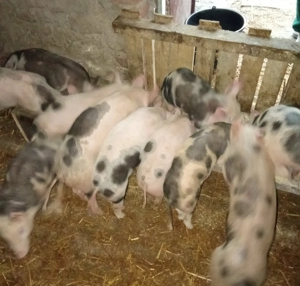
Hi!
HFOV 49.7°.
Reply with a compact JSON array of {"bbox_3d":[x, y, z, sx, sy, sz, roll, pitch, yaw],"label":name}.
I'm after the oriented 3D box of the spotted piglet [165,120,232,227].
[{"bbox_3d":[0.261,0.077,1.496,0.204,0.350,0.572,19,53,19],"label":"spotted piglet"}]

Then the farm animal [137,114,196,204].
[{"bbox_3d":[0.143,0.027,1.551,0.194,0.345,0.592,20,53,20],"label":"farm animal"}]

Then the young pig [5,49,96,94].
[{"bbox_3d":[-0.560,-0.339,1.914,0.675,0.350,0.204,20,53,19],"label":"young pig"}]

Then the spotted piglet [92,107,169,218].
[{"bbox_3d":[-0.023,0.025,1.557,0.204,0.355,0.649,20,53,20],"label":"spotted piglet"}]

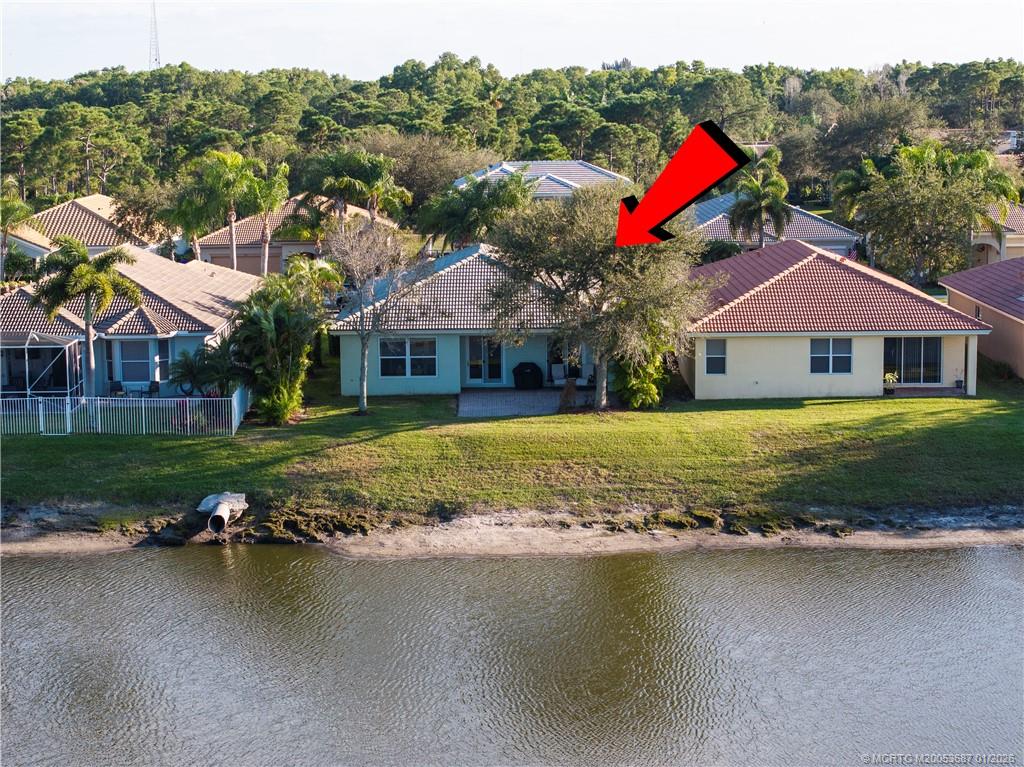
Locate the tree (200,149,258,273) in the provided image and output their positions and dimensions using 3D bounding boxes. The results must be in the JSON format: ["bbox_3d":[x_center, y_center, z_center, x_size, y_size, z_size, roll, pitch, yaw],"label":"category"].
[{"bbox_3d":[-18.146,-10.034,133.964,4.300,10.040,4.300,0,8,0],"label":"tree"}]

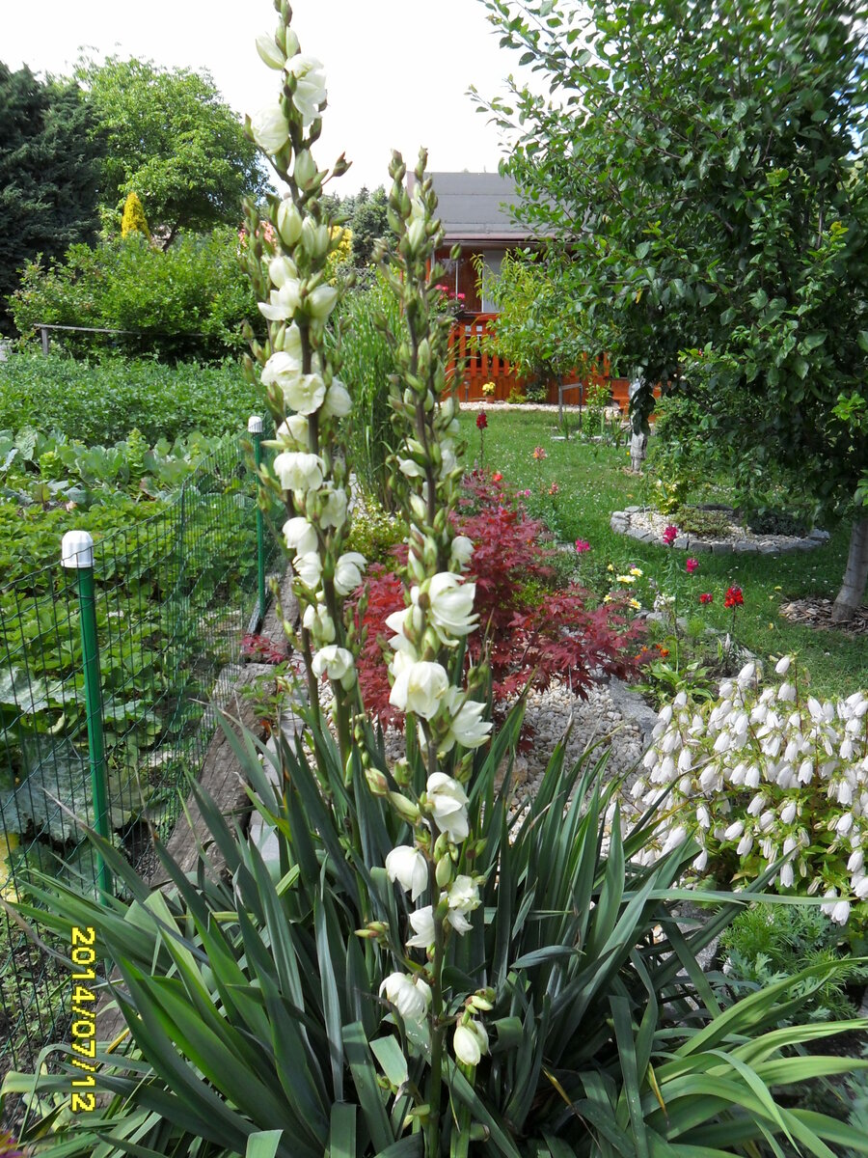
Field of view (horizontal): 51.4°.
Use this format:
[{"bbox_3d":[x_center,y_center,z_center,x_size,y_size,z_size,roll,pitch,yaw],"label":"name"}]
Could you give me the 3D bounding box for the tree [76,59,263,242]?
[{"bbox_3d":[-5.900,-7.934,19.851,4.600,6.600,4.500,-3,11,-15],"label":"tree"}]

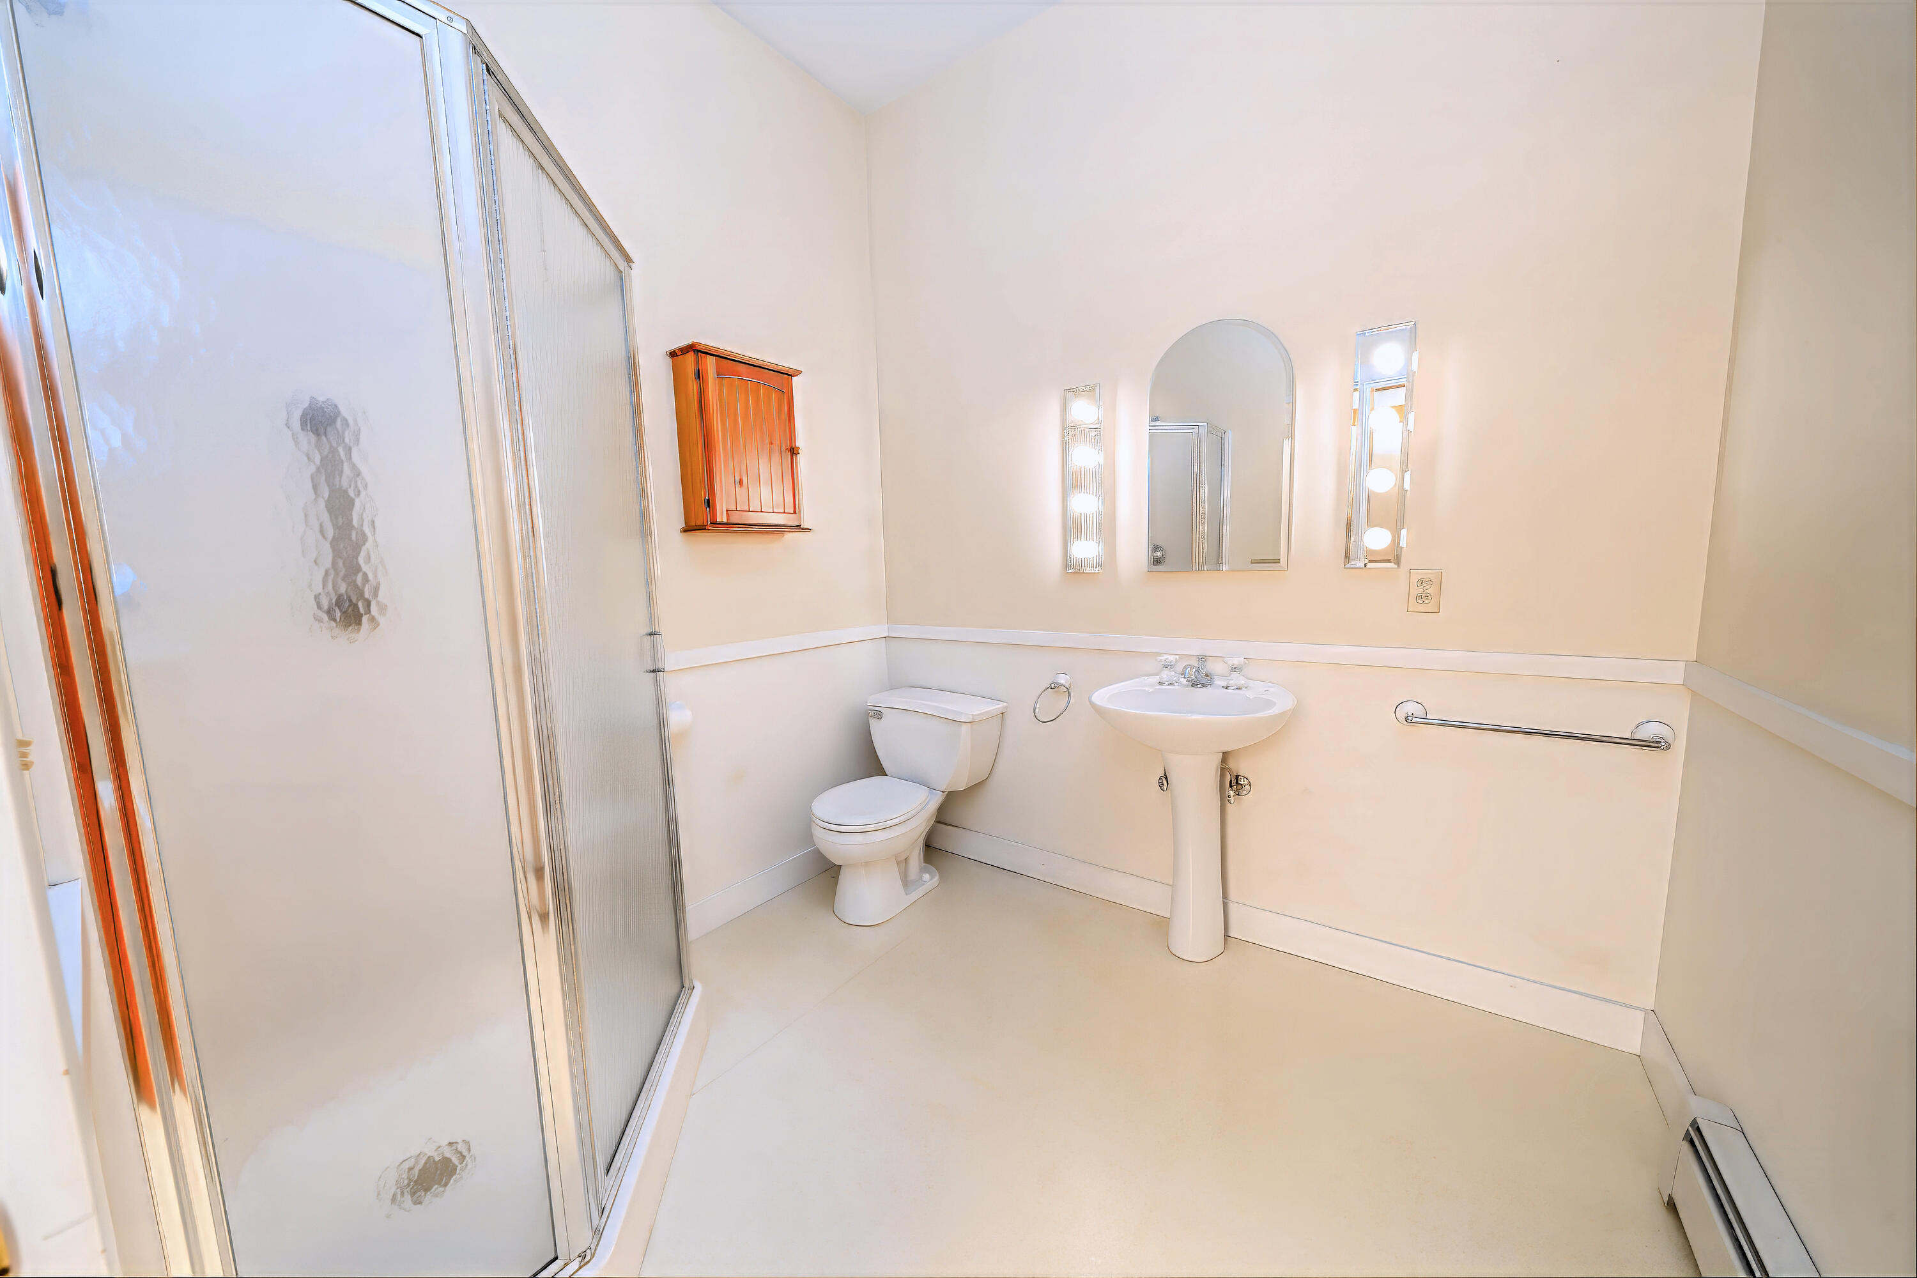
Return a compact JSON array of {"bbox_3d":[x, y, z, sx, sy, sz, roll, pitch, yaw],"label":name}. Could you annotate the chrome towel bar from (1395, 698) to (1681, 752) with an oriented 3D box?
[{"bbox_3d":[1.383,0.215,1.563,0.531,0.070,0.075,3,8,36],"label":"chrome towel bar"}]

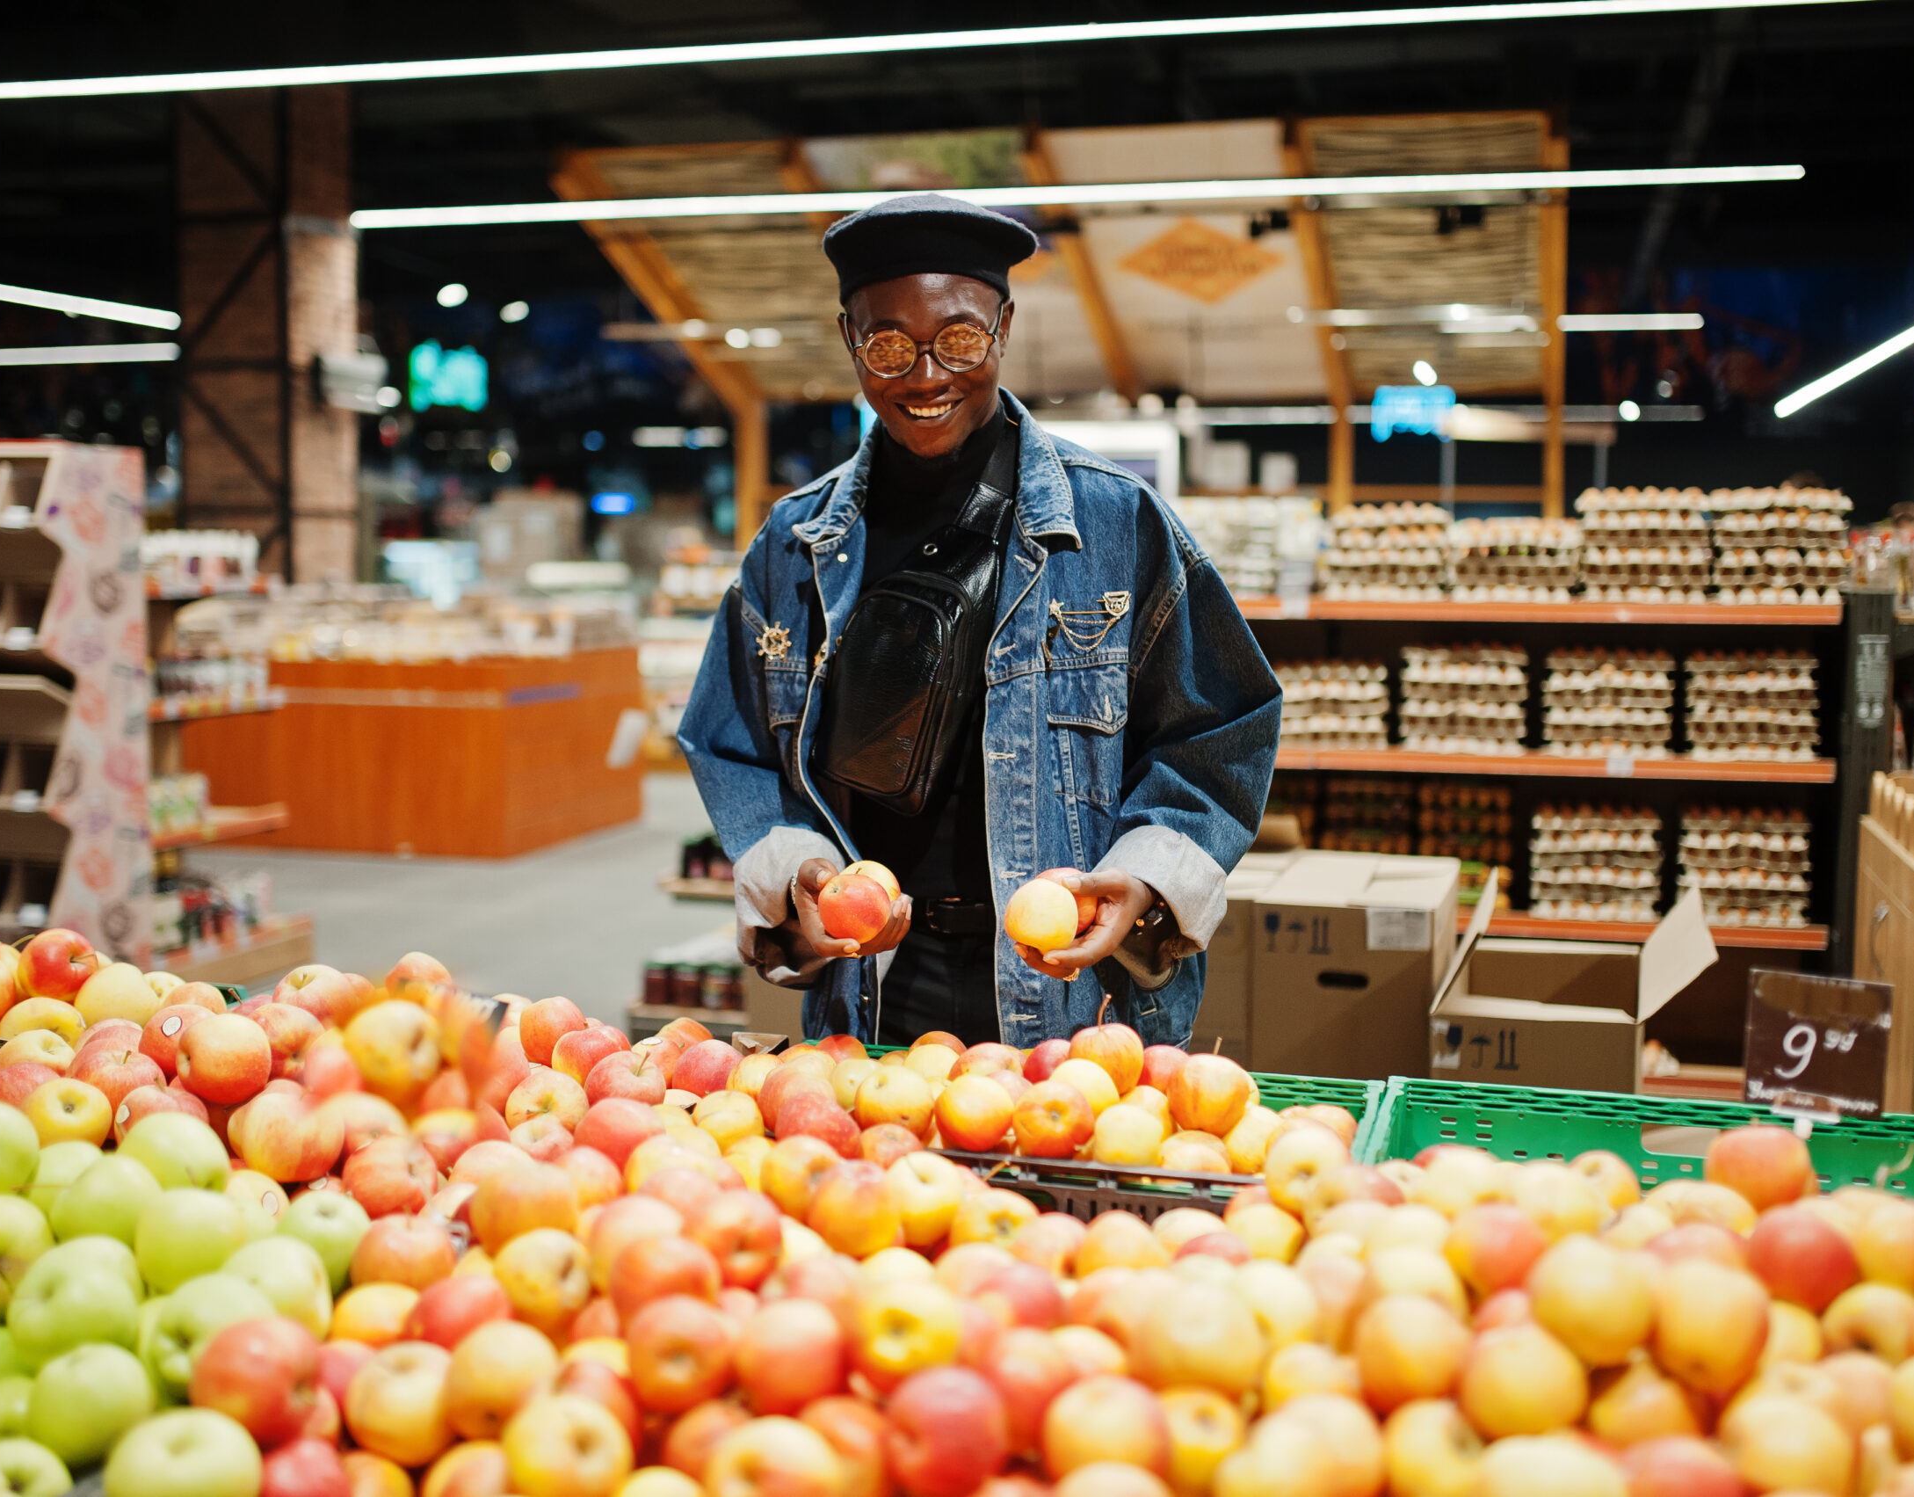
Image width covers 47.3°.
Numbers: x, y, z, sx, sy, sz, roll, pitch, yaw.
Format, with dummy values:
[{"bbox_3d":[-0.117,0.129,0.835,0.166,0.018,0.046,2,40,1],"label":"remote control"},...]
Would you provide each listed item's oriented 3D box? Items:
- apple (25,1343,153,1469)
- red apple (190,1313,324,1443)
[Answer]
[{"bbox_3d":[-0.506,0.383,1.275,0.076,0.071,0.076,0,5,0],"label":"apple"},{"bbox_3d":[-0.409,0.368,1.275,0.077,0.072,0.077,0,5,0],"label":"red apple"}]

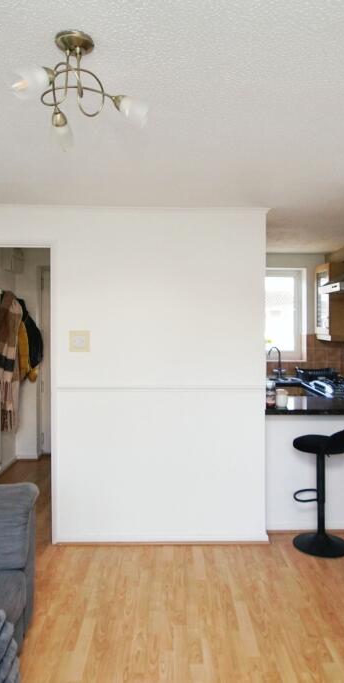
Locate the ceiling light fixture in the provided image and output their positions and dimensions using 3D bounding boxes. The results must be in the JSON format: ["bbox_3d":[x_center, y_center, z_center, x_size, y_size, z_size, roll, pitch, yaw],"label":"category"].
[{"bbox_3d":[-0.249,-0.742,1.220,0.380,0.235,0.370,0,1,-1],"label":"ceiling light fixture"}]

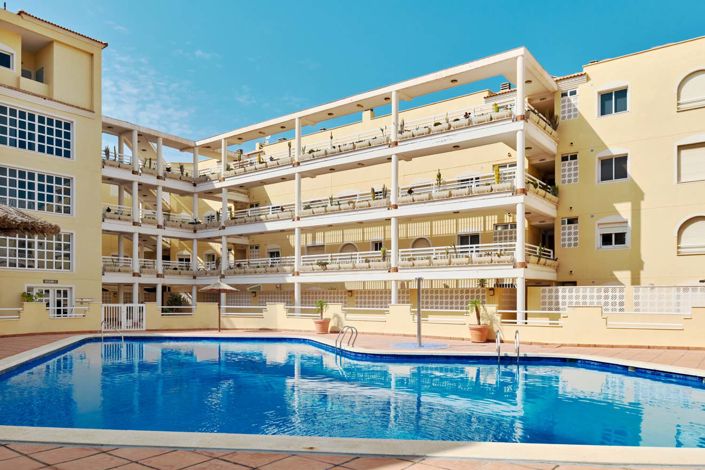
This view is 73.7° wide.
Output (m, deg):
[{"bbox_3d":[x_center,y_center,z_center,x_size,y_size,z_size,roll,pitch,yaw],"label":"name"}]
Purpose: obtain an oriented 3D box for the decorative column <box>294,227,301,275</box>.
[{"bbox_3d":[-2.937,0.855,25.102,0.350,2.617,0.350,0,-7,0],"label":"decorative column"}]

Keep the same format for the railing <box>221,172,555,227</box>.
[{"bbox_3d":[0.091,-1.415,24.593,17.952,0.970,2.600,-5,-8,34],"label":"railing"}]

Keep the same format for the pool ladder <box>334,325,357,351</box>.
[{"bbox_3d":[-0.193,3.325,15.100,0.600,0.800,0.530,2,-4,-25],"label":"pool ladder"}]

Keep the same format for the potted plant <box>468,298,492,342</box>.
[{"bbox_3d":[4.120,2.779,15.150,0.700,1.400,0.680,-2,-4,35],"label":"potted plant"}]

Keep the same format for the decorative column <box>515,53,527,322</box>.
[{"bbox_3d":[6.363,-1.610,17.800,0.370,10.400,0.370,-2,-4,35],"label":"decorative column"}]

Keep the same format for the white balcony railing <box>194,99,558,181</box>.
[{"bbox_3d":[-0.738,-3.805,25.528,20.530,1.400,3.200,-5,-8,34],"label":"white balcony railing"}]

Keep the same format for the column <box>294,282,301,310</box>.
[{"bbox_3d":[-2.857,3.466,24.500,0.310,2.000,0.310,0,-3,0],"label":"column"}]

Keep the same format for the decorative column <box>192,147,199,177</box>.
[{"bbox_3d":[-9.535,-4.260,28.600,0.340,2.300,0.340,-3,-4,44],"label":"decorative column"}]

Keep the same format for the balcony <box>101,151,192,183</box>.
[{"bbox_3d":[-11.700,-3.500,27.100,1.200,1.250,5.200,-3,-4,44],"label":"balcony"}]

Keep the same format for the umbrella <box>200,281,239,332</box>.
[{"bbox_3d":[-6.056,3.256,21.400,1.880,2.370,1.880,0,-3,0],"label":"umbrella"}]

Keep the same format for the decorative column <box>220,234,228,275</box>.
[{"bbox_3d":[-7.505,1.233,27.600,0.350,2.350,0.350,-2,-4,35],"label":"decorative column"}]

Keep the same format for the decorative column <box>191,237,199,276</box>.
[{"bbox_3d":[-10.051,1.431,29.900,0.350,2.417,0.350,-5,-8,34],"label":"decorative column"}]

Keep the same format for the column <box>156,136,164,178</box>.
[{"bbox_3d":[-11.141,-4.432,27.300,0.330,2.370,0.330,-3,-5,41],"label":"column"}]

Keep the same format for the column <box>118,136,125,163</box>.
[{"bbox_3d":[-13.319,-4.613,27.100,0.330,2.400,0.330,-3,-4,44],"label":"column"}]

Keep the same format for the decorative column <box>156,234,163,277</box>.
[{"bbox_3d":[-11.517,1.223,28.047,0.350,2.506,0.350,-4,-8,34],"label":"decorative column"}]

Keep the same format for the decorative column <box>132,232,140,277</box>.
[{"bbox_3d":[-12.041,1.087,26.200,0.340,2.400,0.340,-3,-5,41],"label":"decorative column"}]

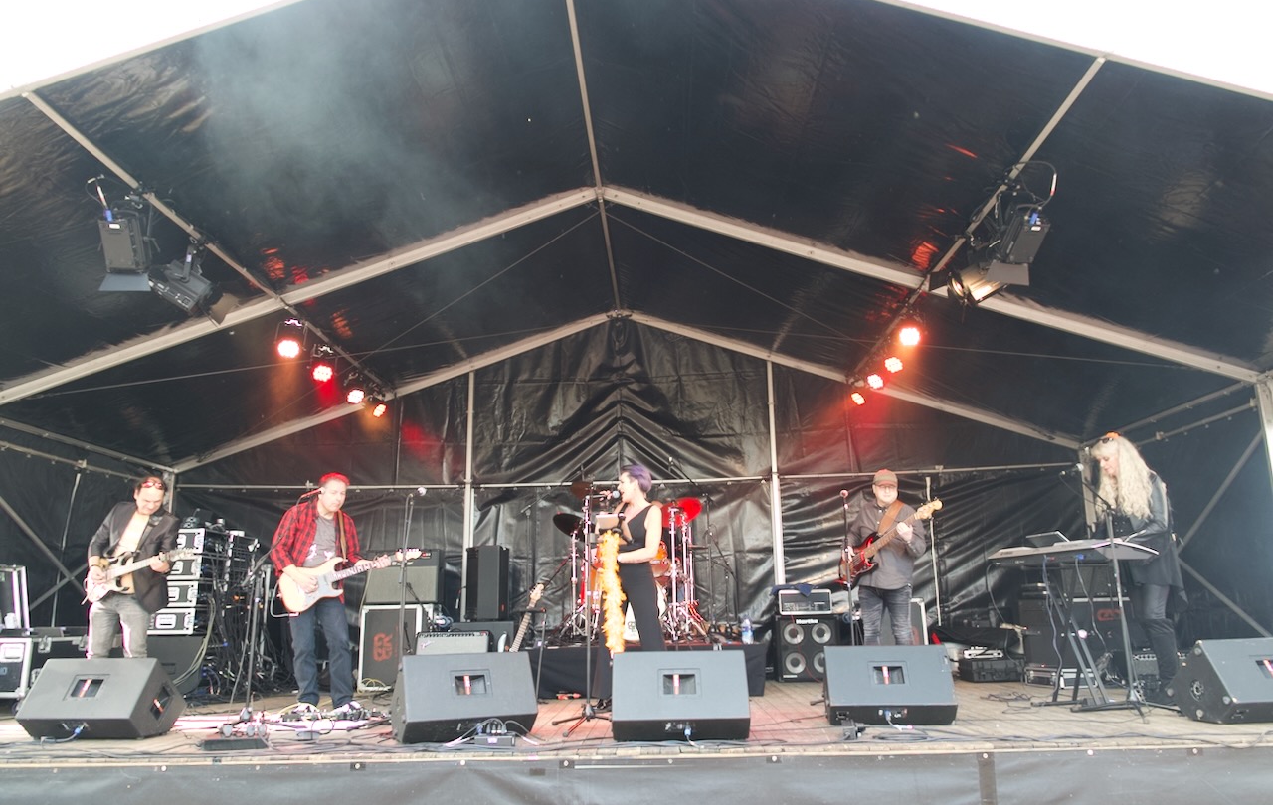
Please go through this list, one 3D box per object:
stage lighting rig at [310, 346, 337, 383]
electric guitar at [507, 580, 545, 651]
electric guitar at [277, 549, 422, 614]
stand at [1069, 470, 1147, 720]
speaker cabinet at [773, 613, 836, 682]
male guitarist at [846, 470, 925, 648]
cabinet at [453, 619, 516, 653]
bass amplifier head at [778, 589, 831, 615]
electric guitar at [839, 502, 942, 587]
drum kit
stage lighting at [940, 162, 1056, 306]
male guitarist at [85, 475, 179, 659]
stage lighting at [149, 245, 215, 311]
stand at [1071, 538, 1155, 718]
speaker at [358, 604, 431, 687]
[{"bbox_3d":[-2.949,-0.352,8.004,0.250,0.330,0.250,1,9,-14],"label":"stage lighting rig"},{"bbox_3d":[-0.942,1.904,6.900,0.320,0.980,0.080,17,-23,8],"label":"electric guitar"},{"bbox_3d":[-1.945,1.160,5.790,0.990,0.330,0.080,-15,-20,-1],"label":"electric guitar"},{"bbox_3d":[2.936,1.128,5.270,0.580,1.520,0.580,-1,-14,1],"label":"stand"},{"bbox_3d":[1.629,2.363,8.187,0.580,0.600,0.420,-1,-14,1],"label":"speaker cabinet"},{"bbox_3d":[1.989,1.398,6.681,0.600,1.750,0.420,-5,-14,17],"label":"male guitarist"},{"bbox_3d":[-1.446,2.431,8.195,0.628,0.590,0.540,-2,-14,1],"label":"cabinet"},{"bbox_3d":[1.596,1.922,8.153,0.520,0.240,0.330,-2,-14,3],"label":"bass amplifier head"},{"bbox_3d":[1.973,1.085,6.592,1.080,0.340,0.100,-35,-29,-8],"label":"electric guitar"},{"bbox_3d":[-0.058,1.432,7.788,1.420,1.420,1.300,-1,-14,1],"label":"drum kit"},{"bbox_3d":[2.277,-1.006,5.380,0.650,0.750,0.650,12,-19,-42],"label":"stage lighting"},{"bbox_3d":[-3.889,1.444,6.512,0.720,1.780,0.550,8,-17,-33],"label":"male guitarist"},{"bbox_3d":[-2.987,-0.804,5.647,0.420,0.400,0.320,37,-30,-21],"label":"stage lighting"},{"bbox_3d":[3.143,1.599,5.864,0.580,0.930,0.500,4,-15,-20],"label":"stand"},{"bbox_3d":[-2.230,2.275,7.915,0.550,0.740,0.430,-1,-14,1],"label":"speaker"}]

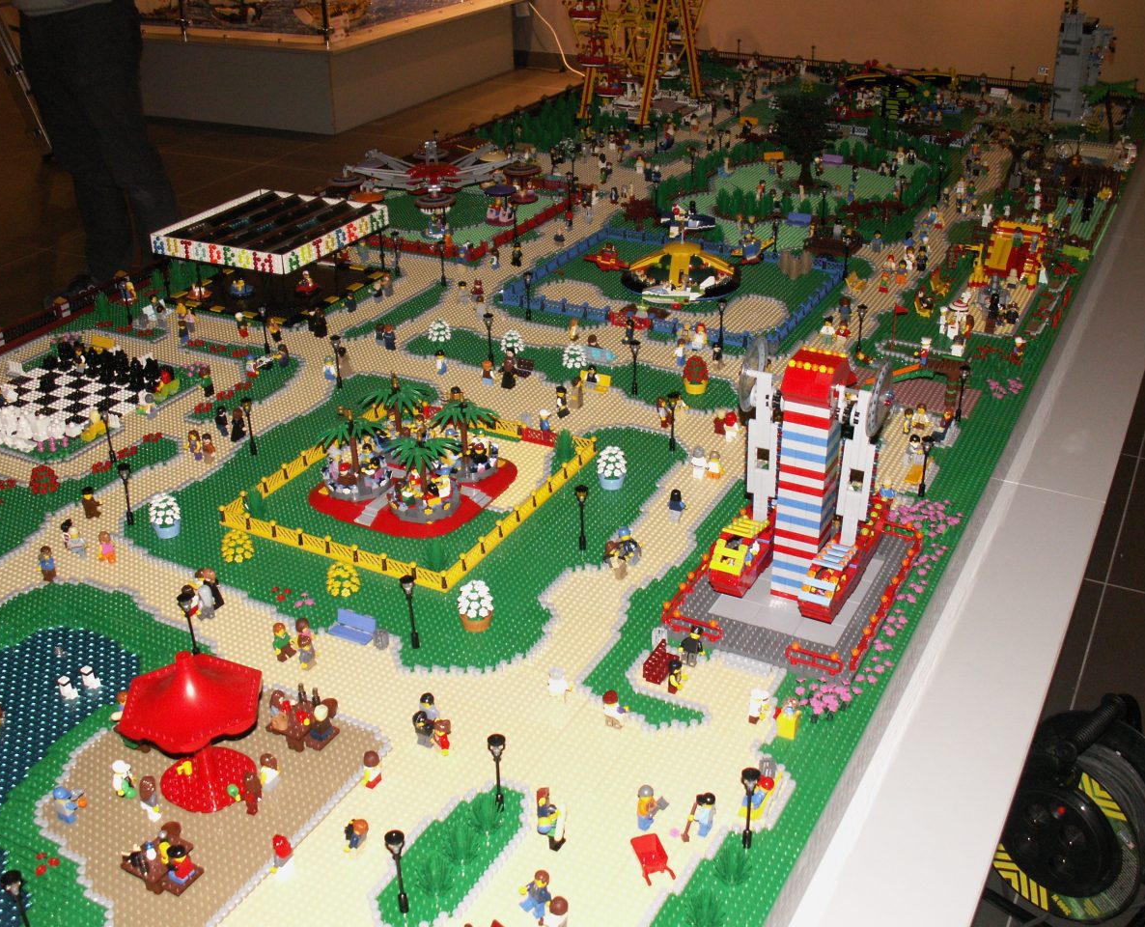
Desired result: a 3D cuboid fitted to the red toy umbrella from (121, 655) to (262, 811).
[{"bbox_3d":[-0.332,0.229,1.106,0.130,0.142,0.130,13,32,25],"label":"red toy umbrella"}]

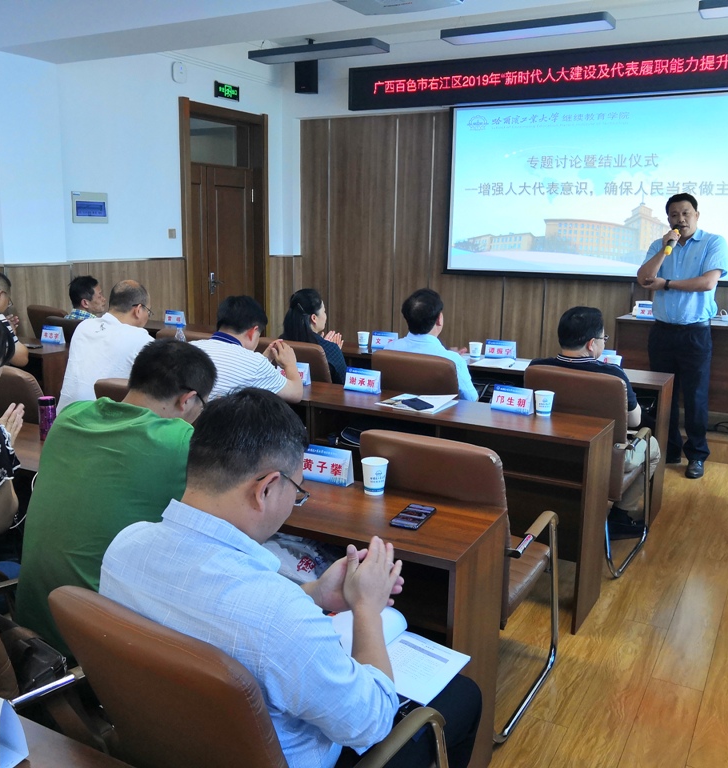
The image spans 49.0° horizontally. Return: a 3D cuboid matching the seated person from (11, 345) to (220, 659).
[{"bbox_3d":[-0.558,0.488,2.022,0.520,1.240,0.740,10,14,38],"label":"seated person"}]

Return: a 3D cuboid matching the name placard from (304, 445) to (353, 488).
[{"bbox_3d":[-0.114,0.236,2.373,0.175,0.104,0.058,7,13,28],"label":"name placard"}]

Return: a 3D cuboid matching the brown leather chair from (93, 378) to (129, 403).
[{"bbox_3d":[-0.676,0.397,3.281,0.566,0.914,0.646,7,13,27],"label":"brown leather chair"}]

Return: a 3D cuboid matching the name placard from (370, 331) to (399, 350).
[{"bbox_3d":[0.144,-0.266,4.900,0.189,0.096,0.050,7,13,27],"label":"name placard"}]

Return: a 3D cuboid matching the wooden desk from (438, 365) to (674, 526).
[{"bbox_3d":[1.030,0.286,4.450,1.200,0.756,0.410,7,13,28],"label":"wooden desk"}]

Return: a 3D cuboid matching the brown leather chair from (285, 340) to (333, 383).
[{"bbox_3d":[-0.235,0.184,4.377,0.566,0.914,0.646,7,13,27],"label":"brown leather chair"}]

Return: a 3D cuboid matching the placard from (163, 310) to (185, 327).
[{"bbox_3d":[-1.379,-0.488,5.897,0.189,0.096,0.050,7,13,27],"label":"placard"}]

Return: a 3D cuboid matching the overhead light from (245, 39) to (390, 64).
[{"bbox_3d":[-0.377,-2.700,6.492,1.170,0.065,0.260,7,13,28],"label":"overhead light"}]

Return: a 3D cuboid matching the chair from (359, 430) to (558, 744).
[{"bbox_3d":[0.323,0.541,2.637,0.566,0.914,0.646,7,13,27],"label":"chair"}]

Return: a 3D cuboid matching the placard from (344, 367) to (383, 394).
[{"bbox_3d":[-0.004,-0.016,3.669,0.180,0.103,0.060,8,13,32],"label":"placard"}]

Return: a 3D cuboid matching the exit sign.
[{"bbox_3d":[-1.250,-2.668,7.299,0.030,0.144,0.358,7,13,27],"label":"exit sign"}]

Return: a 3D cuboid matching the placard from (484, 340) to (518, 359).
[{"bbox_3d":[0.799,-0.196,4.653,0.175,0.104,0.060,5,12,20],"label":"placard"}]

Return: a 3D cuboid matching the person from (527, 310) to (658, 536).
[{"bbox_3d":[1.073,0.208,3.747,0.526,1.162,0.775,7,13,27],"label":"person"}]

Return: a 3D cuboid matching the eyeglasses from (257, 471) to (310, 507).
[{"bbox_3d":[-0.183,0.167,1.359,0.139,0.045,0.144,7,-23,27],"label":"eyeglasses"}]

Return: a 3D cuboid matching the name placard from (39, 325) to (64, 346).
[{"bbox_3d":[-1.928,-0.307,4.965,0.175,0.103,0.060,5,12,20],"label":"name placard"}]

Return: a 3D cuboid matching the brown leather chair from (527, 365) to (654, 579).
[{"bbox_3d":[1.037,0.344,3.736,0.550,0.920,0.640,8,13,30],"label":"brown leather chair"}]

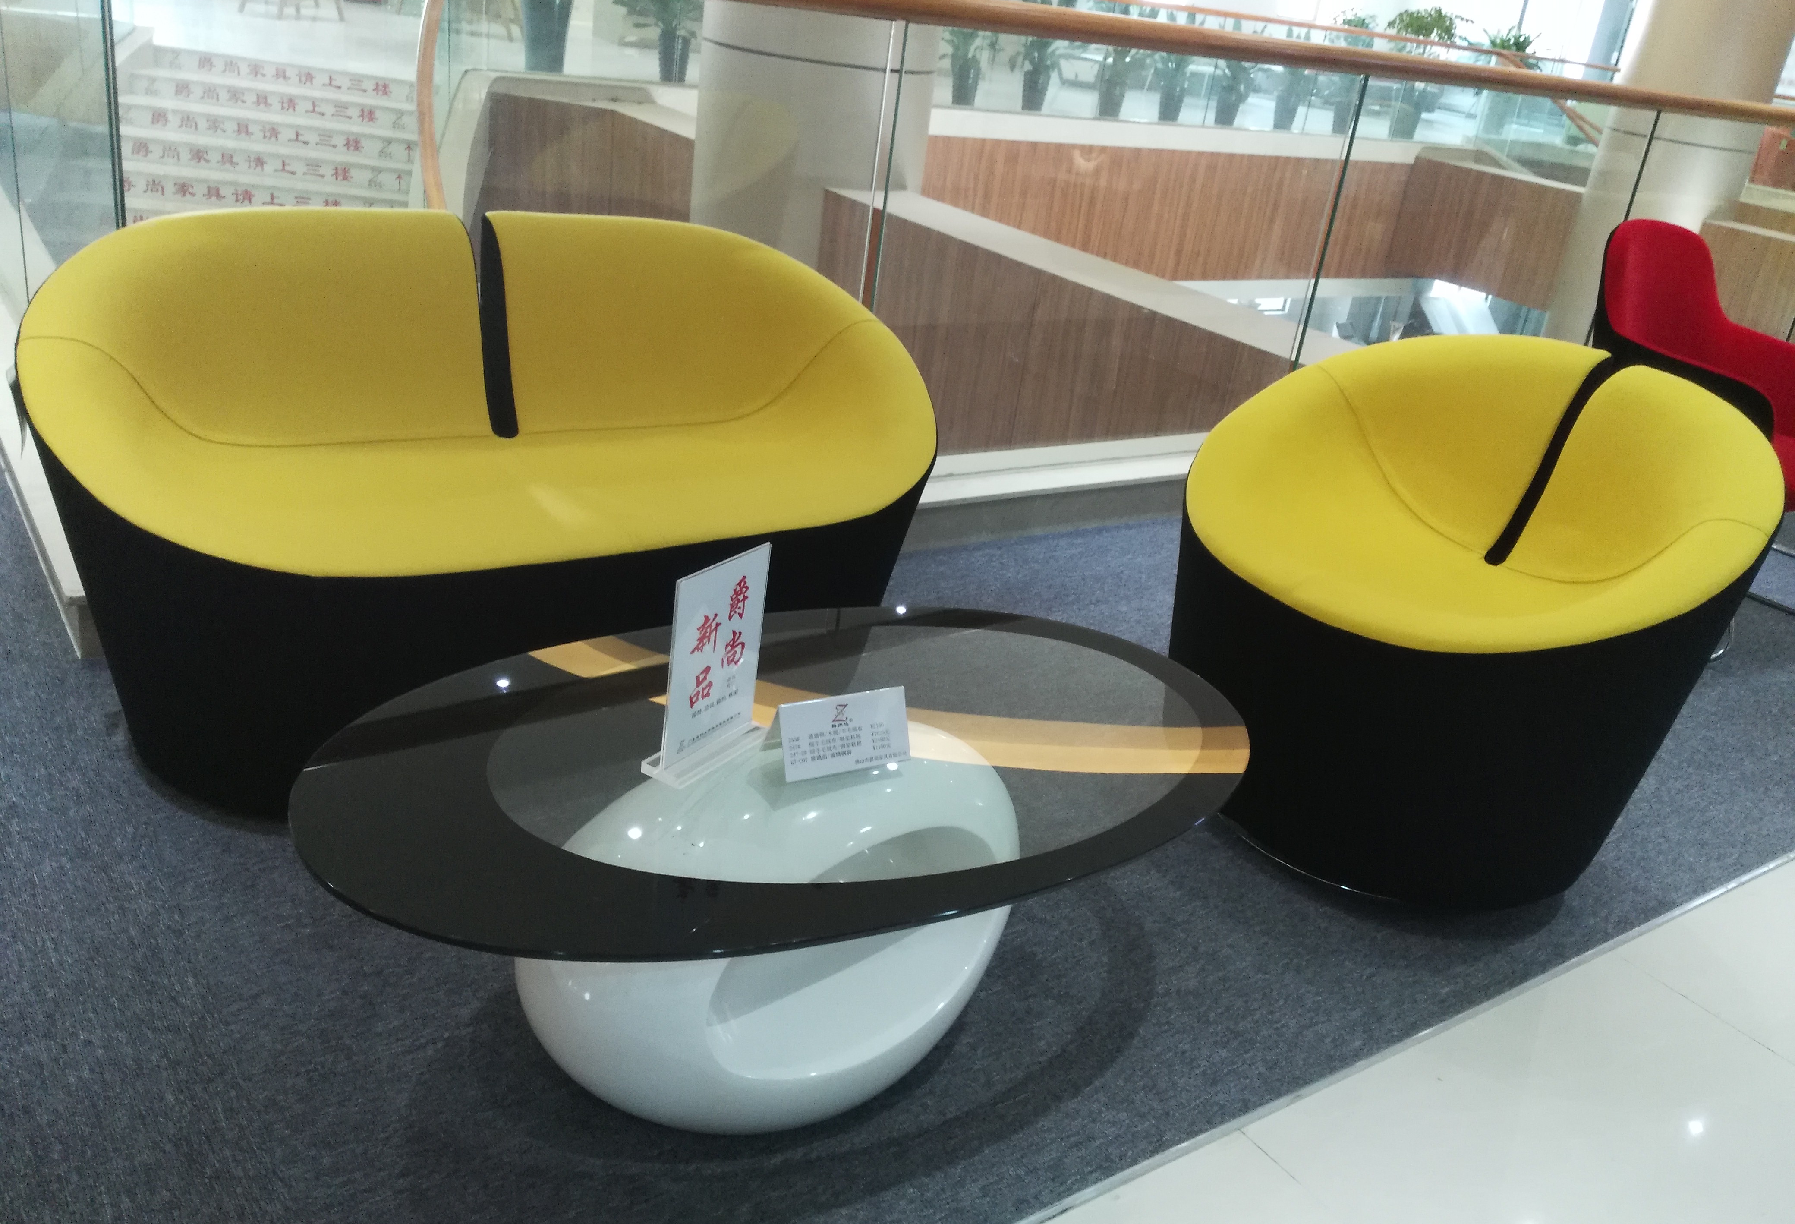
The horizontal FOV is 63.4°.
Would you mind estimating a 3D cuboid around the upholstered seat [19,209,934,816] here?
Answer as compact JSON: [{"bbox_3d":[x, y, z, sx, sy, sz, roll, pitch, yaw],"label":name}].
[{"bbox_3d":[-0.557,-0.188,2.265,1.360,0.750,0.715,-9,28,-35],"label":"upholstered seat"}]

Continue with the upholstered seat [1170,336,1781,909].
[{"bbox_3d":[0.871,-0.029,2.371,0.765,0.750,0.850,-11,29,-37],"label":"upholstered seat"}]

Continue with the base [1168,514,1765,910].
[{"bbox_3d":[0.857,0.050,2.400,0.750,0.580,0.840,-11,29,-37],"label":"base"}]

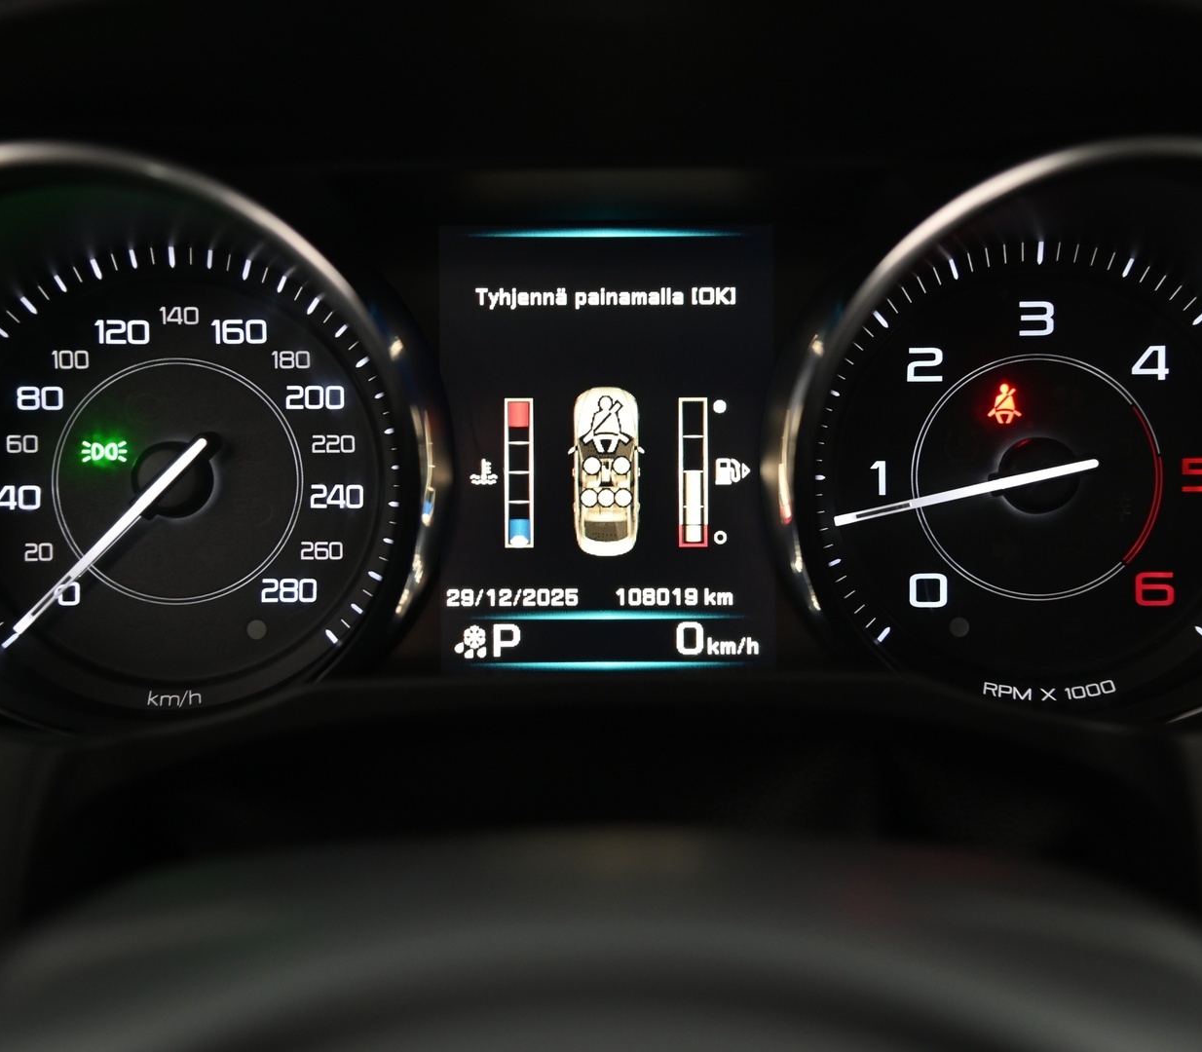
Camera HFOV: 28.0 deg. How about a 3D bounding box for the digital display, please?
[{"bbox_3d":[0.001,-0.017,0.552,0.076,0.102,0.013,0,1,0],"label":"digital display"}]

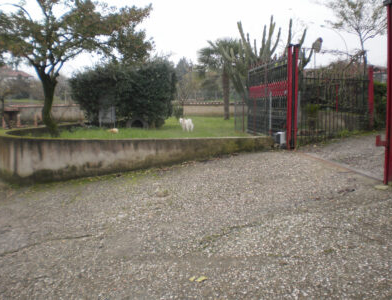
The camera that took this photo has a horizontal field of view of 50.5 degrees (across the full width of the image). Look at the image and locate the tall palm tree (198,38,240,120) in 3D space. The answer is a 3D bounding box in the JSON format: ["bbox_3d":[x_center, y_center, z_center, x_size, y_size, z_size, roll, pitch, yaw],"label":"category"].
[{"bbox_3d":[1.230,-3.050,18.200,2.150,3.500,2.100,-1,7,0],"label":"tall palm tree"}]

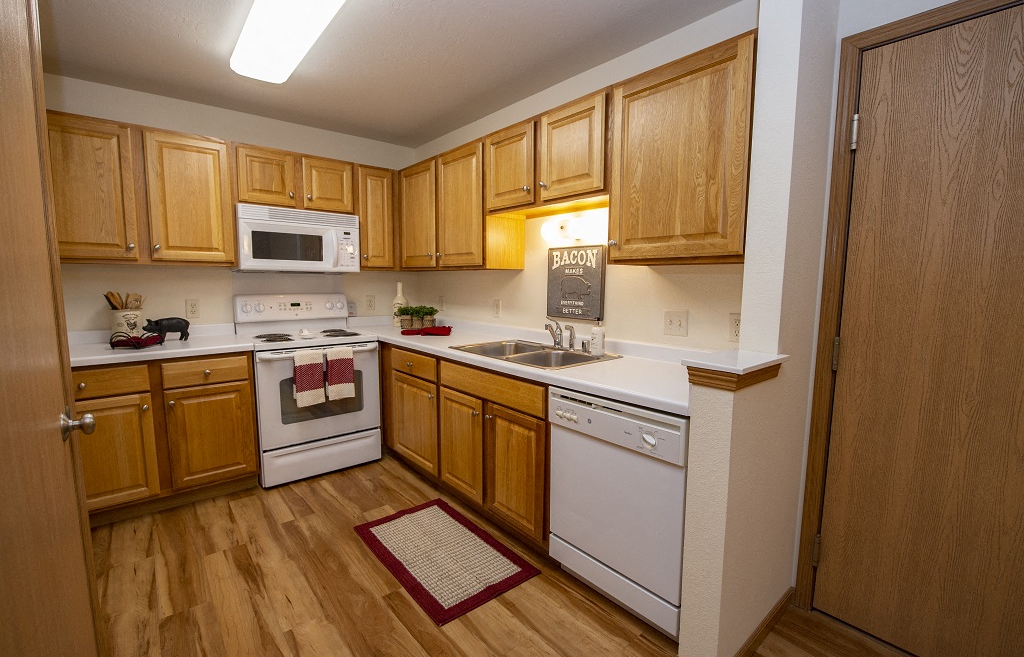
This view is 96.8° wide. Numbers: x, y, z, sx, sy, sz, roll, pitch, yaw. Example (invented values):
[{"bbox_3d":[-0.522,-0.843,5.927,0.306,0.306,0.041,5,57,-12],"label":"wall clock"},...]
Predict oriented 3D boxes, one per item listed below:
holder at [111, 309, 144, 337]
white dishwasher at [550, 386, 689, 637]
[{"bbox_3d":[-2.273,-0.004,2.684,0.150,0.193,0.150,5,7,35],"label":"holder"},{"bbox_3d":[0.581,0.677,1.902,0.615,0.868,0.606,-5,8,-40],"label":"white dishwasher"}]

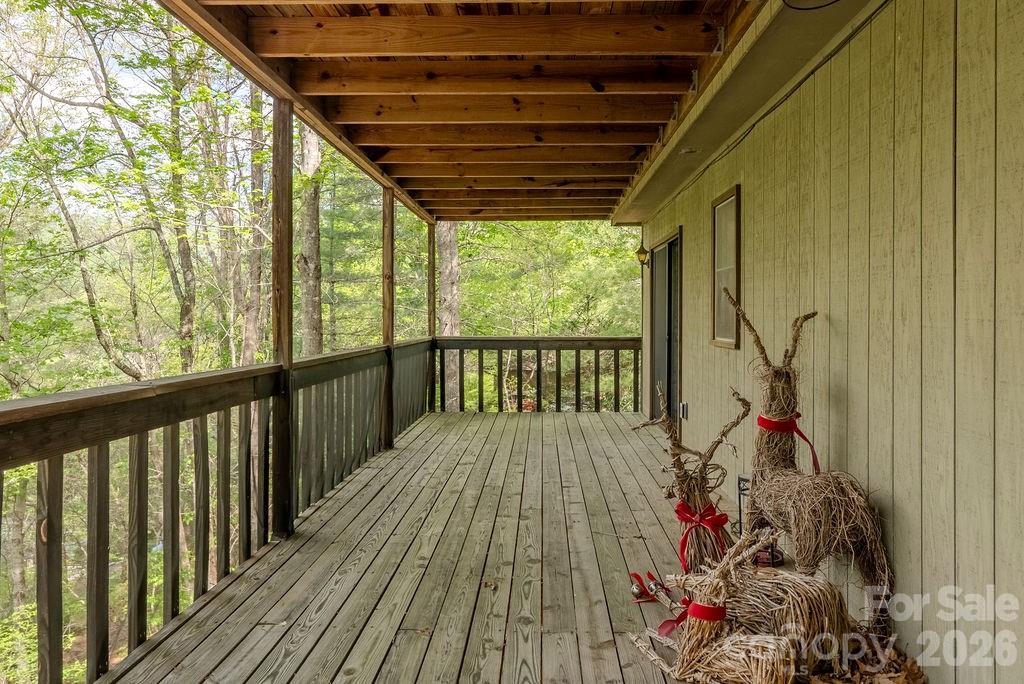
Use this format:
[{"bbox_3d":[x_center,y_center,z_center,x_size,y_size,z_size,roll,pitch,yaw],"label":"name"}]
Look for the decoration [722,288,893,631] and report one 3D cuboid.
[{"bbox_3d":[1.200,0.460,2.950,0.420,1.360,0.740,0,1,-19],"label":"decoration"}]

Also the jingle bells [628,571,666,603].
[{"bbox_3d":[0.600,1.085,3.020,0.160,0.095,0.100,0,2,0],"label":"jingle bells"}]

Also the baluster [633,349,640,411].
[{"bbox_3d":[1.628,0.506,8.970,0.060,0.860,0.045,0,1,0],"label":"baluster"}]

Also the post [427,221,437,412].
[{"bbox_3d":[-1.056,-0.313,9.000,0.089,2.480,0.089,0,1,0],"label":"post"}]

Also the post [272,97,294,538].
[{"bbox_3d":[-1.304,-0.137,3.885,0.090,2.480,0.090,0,1,0],"label":"post"}]

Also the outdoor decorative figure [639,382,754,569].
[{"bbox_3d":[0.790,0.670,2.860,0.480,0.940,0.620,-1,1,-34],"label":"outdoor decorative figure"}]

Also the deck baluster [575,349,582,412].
[{"bbox_3d":[0.866,0.506,8.970,0.060,0.860,0.045,0,1,0],"label":"deck baluster"}]

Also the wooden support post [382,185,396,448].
[{"bbox_3d":[-1.187,-0.236,6.565,0.089,2.480,0.089,0,1,0],"label":"wooden support post"}]

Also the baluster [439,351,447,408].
[{"bbox_3d":[-0.914,0.506,8.970,0.060,0.860,0.045,0,1,0],"label":"baluster"}]

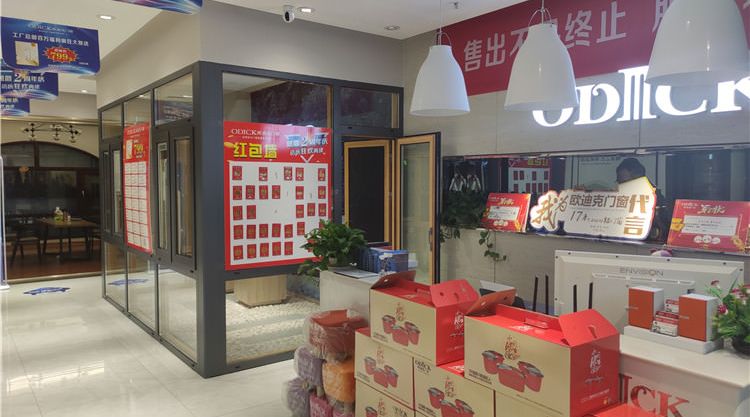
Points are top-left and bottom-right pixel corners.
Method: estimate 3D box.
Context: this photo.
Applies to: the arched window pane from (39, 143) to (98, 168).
[{"bbox_3d":[-7.637,-1.324,13.586,1.360,0.620,0.060,-2,4,-38],"label":"arched window pane"}]

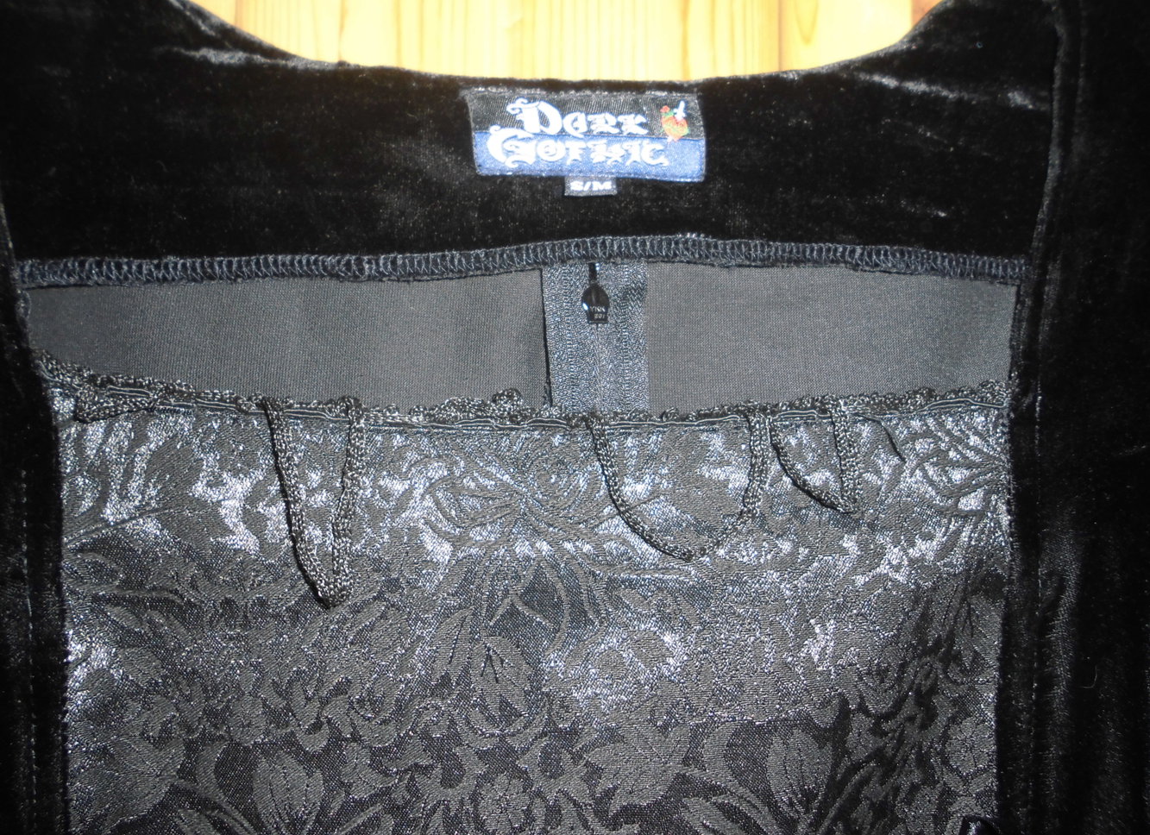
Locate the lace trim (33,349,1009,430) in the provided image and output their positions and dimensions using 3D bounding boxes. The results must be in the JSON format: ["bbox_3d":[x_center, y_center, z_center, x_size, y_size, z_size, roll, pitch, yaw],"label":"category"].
[{"bbox_3d":[-0.014,-0.007,0.220,0.249,0.009,0.021,0,84,0],"label":"lace trim"}]

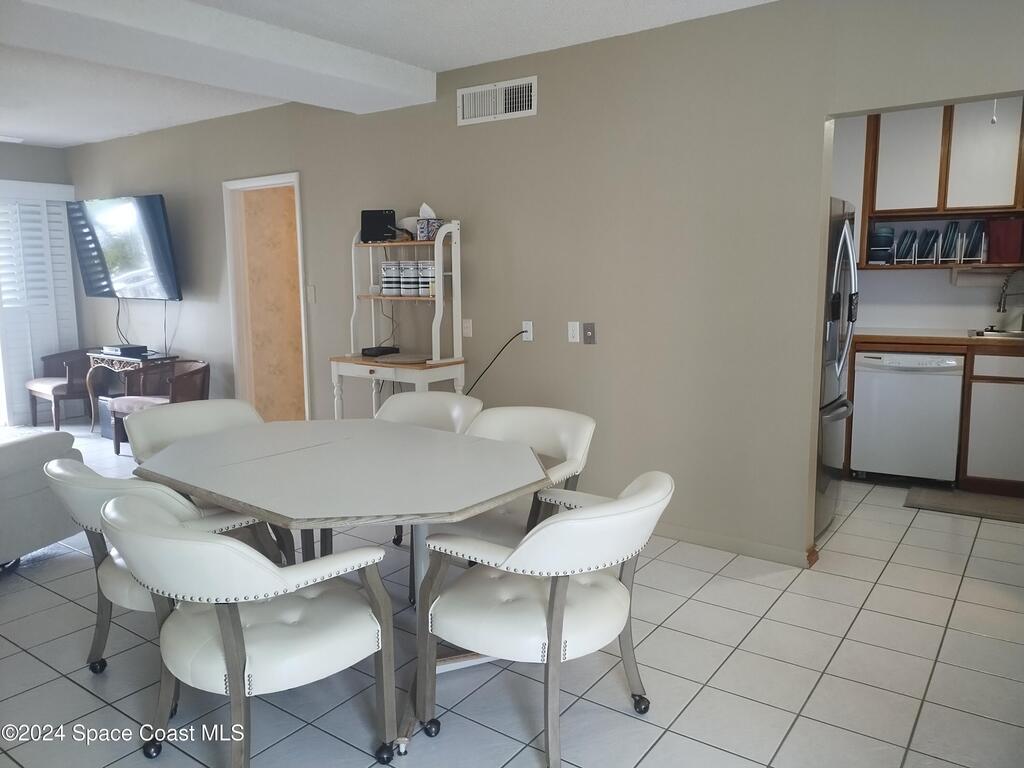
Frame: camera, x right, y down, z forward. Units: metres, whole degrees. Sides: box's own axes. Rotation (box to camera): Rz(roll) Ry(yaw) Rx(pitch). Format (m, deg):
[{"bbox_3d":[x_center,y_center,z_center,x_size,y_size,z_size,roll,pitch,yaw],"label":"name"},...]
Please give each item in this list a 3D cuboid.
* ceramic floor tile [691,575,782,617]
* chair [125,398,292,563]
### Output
[{"bbox_3d":[0.962,0.900,3.133,0.297,0.010,0.297,5,10,36],"label":"ceramic floor tile"},{"bbox_3d":[-1.338,0.521,3.277,0.610,0.794,0.634,-6,10,-35],"label":"chair"}]

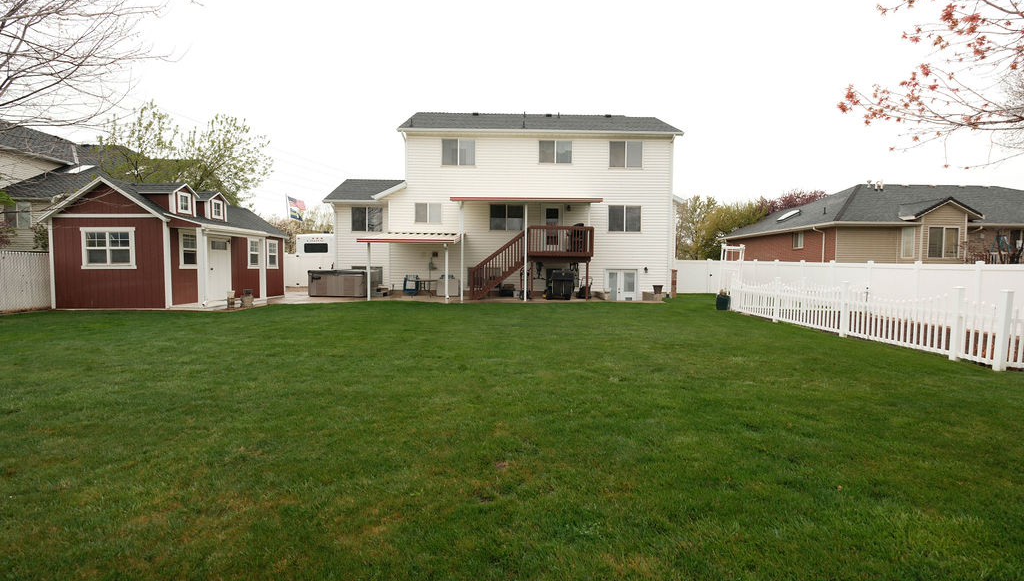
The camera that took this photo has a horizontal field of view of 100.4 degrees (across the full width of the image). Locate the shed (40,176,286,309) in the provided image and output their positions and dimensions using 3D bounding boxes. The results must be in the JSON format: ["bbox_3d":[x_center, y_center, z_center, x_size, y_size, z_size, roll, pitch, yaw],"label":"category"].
[{"bbox_3d":[-12.093,-1.656,16.441,4.550,4.050,7.400,0,3,-2],"label":"shed"}]

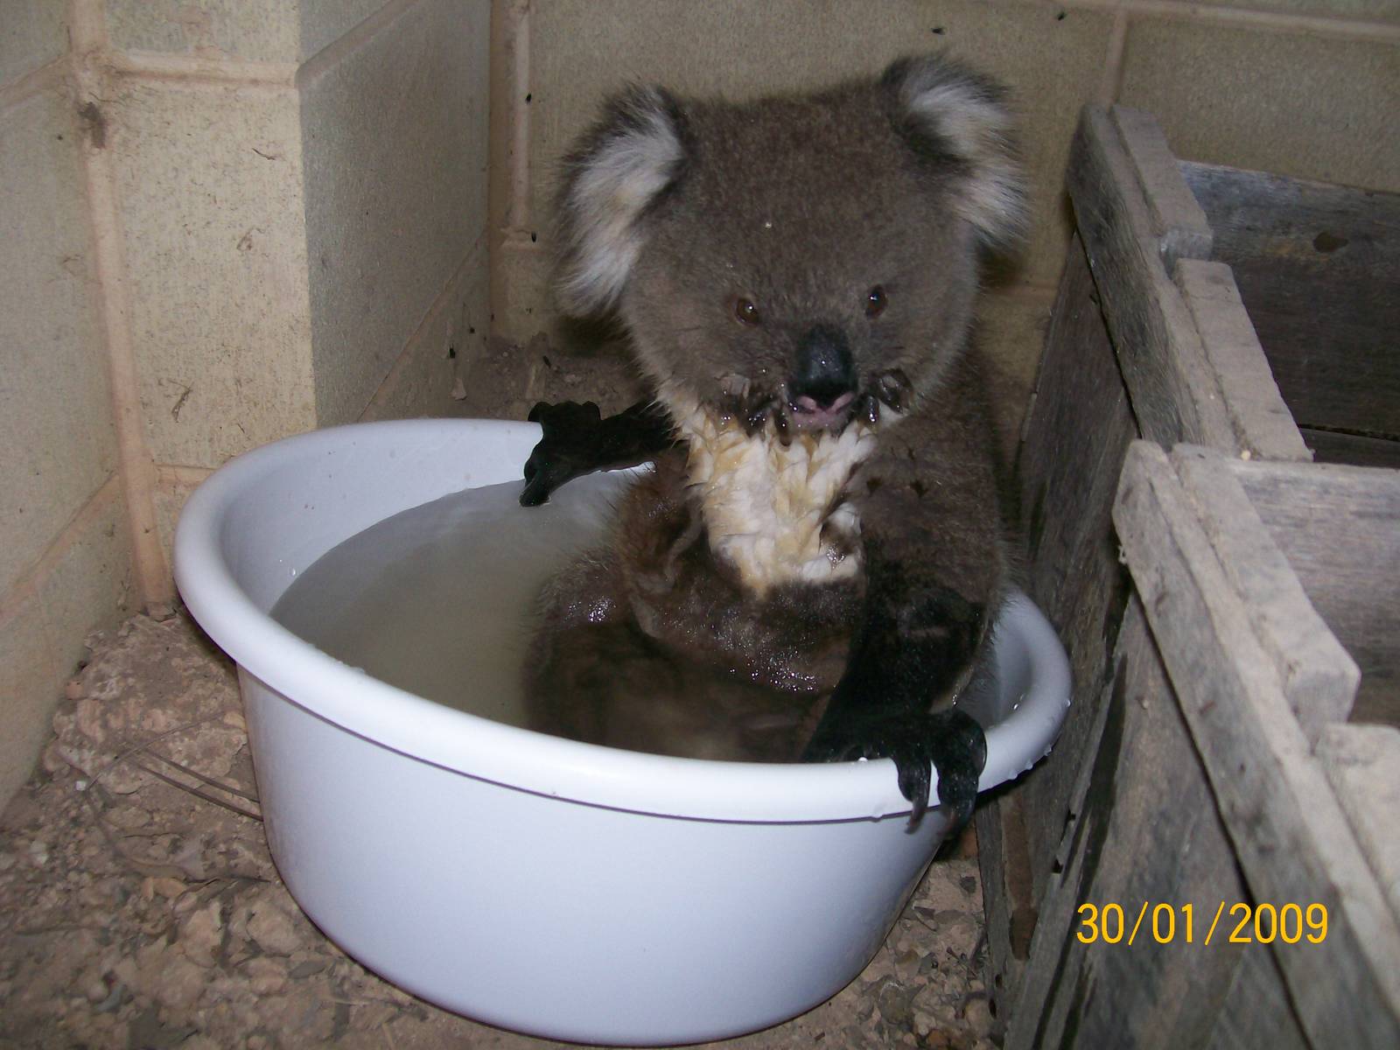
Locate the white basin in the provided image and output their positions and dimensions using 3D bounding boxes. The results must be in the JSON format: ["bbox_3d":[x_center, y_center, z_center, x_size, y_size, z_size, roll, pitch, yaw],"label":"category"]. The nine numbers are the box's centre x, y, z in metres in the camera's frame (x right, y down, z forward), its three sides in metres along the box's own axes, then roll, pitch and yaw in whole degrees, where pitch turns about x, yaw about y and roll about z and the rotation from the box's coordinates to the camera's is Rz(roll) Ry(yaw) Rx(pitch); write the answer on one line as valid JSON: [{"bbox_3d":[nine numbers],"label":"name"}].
[{"bbox_3d":[-0.037,0.078,0.600,0.349,0.150,0.349,11,18,-1],"label":"white basin"}]

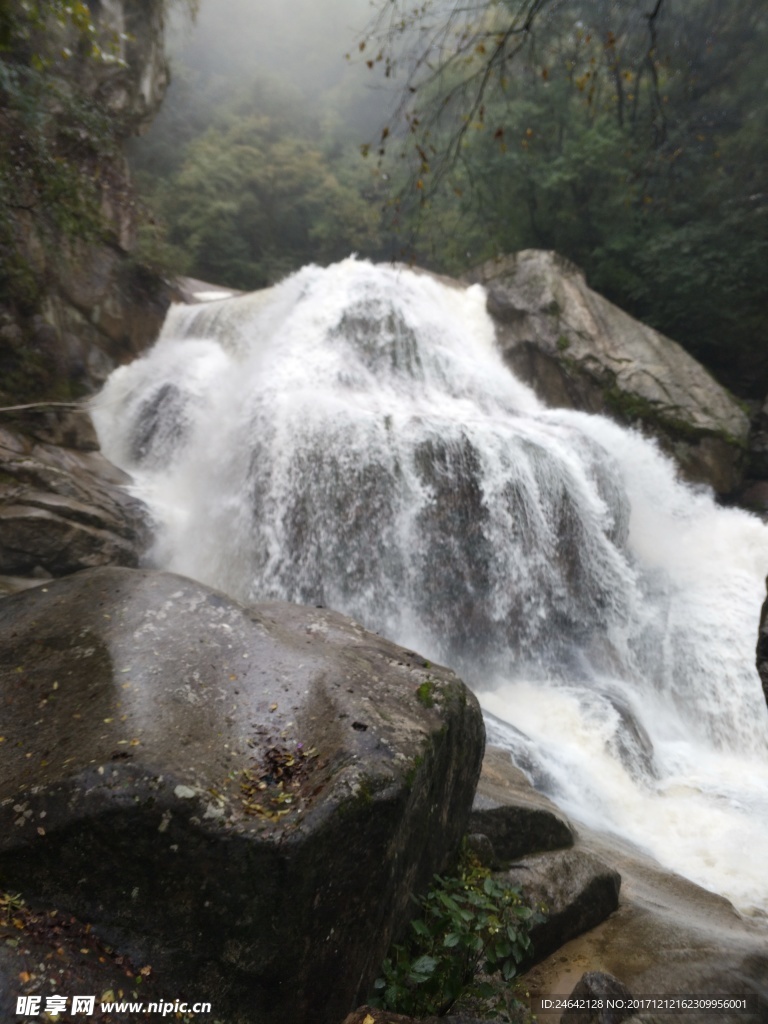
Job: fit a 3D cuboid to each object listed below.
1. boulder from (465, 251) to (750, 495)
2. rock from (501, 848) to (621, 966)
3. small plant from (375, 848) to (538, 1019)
[{"bbox_3d":[3.650,-2.200,10.800,4.200,3.700,2.900,1,3,12],"label":"boulder"},{"bbox_3d":[0.820,1.830,3.100,0.650,0.300,0.420,-2,4,-34],"label":"rock"},{"bbox_3d":[0.290,1.670,2.650,0.600,0.520,0.440,0,3,-6],"label":"small plant"}]

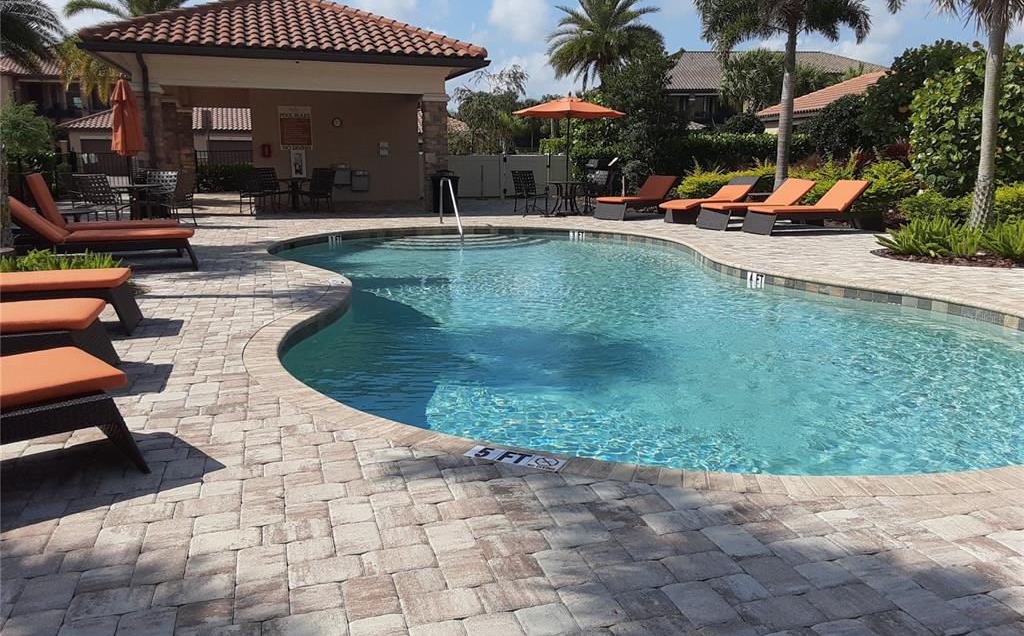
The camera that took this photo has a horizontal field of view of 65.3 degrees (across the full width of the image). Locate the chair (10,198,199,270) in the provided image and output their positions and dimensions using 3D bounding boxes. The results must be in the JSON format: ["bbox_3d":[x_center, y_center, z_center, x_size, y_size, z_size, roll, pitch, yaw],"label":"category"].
[{"bbox_3d":[-4.721,-0.986,9.228,2.020,0.870,0.720,-3,12,-16],"label":"chair"}]

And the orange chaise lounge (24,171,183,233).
[{"bbox_3d":[-5.155,-1.282,10.088,1.750,1.050,0.700,-5,13,-23],"label":"orange chaise lounge"}]

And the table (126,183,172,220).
[{"bbox_3d":[-7.170,-2.170,15.296,1.050,0.730,1.050,-4,13,-16],"label":"table"}]

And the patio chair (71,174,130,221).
[{"bbox_3d":[-6.972,-1.925,13.499,0.700,0.920,0.640,-11,16,-43],"label":"patio chair"}]

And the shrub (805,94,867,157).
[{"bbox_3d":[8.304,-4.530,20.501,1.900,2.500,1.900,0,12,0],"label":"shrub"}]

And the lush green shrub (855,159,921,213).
[{"bbox_3d":[7.344,-2.475,15.622,1.350,1.200,1.250,0,12,0],"label":"lush green shrub"}]

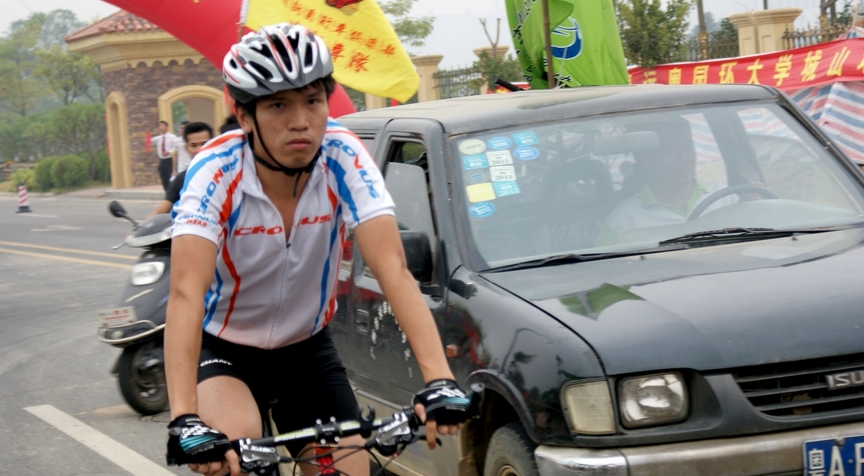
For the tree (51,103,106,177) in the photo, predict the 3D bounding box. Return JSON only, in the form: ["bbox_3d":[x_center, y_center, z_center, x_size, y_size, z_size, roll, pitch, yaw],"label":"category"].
[{"bbox_3d":[-10.481,-2.941,76.000,2.400,2.350,2.400,-5,3,0],"label":"tree"}]

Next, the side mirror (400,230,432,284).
[{"bbox_3d":[-0.093,0.066,8.500,0.180,0.175,0.100,-5,3,-14],"label":"side mirror"}]

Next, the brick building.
[{"bbox_3d":[-6.285,-3.645,60.754,4.200,4.650,4.200,-6,3,-20],"label":"brick building"}]

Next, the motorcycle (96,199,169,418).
[{"bbox_3d":[-1.177,0.318,13.843,0.720,1.150,1.820,-2,4,38],"label":"motorcycle"}]

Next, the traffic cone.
[{"bbox_3d":[-9.256,-0.928,56.983,0.330,0.660,0.330,-5,3,0],"label":"traffic cone"}]

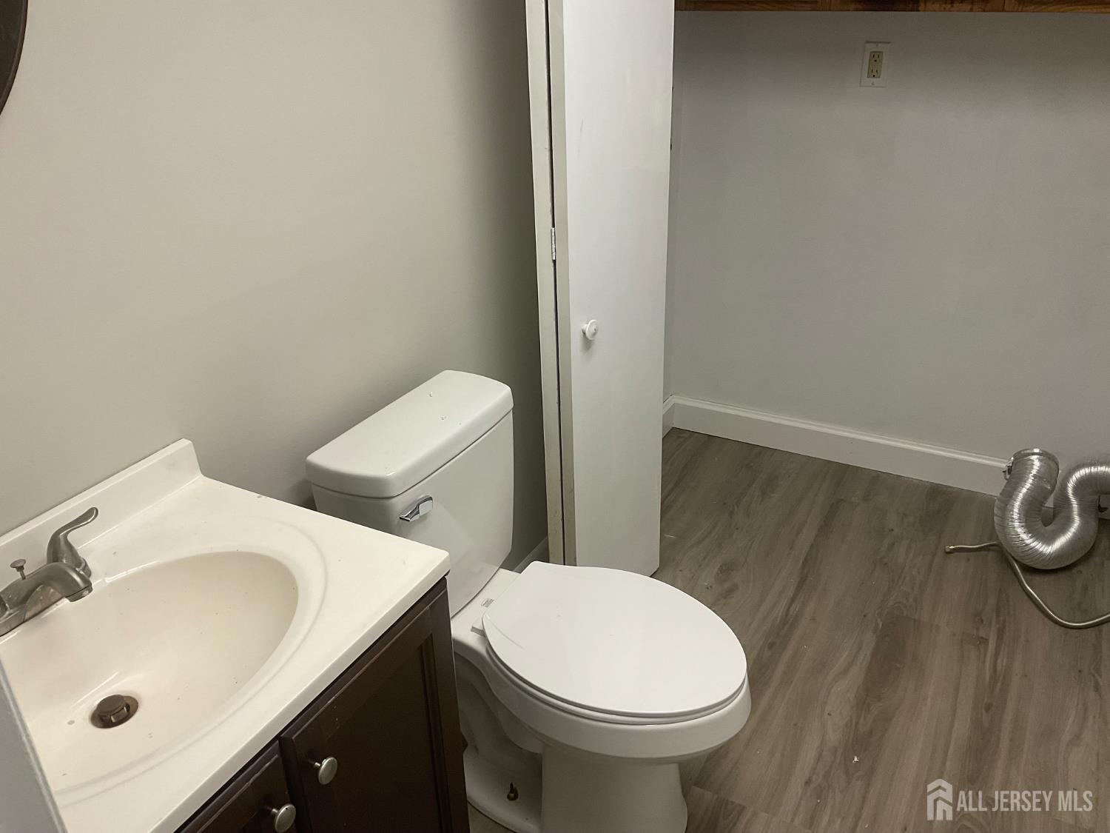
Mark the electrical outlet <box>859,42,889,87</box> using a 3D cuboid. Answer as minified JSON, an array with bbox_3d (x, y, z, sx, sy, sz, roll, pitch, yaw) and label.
[{"bbox_3d":[0.880,-0.963,2.547,0.071,0.115,0.010,13,30,26],"label":"electrical outlet"}]

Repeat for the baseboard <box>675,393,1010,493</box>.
[{"bbox_3d":[0.911,0.088,3.076,1.106,0.126,0.016,13,30,26],"label":"baseboard"}]

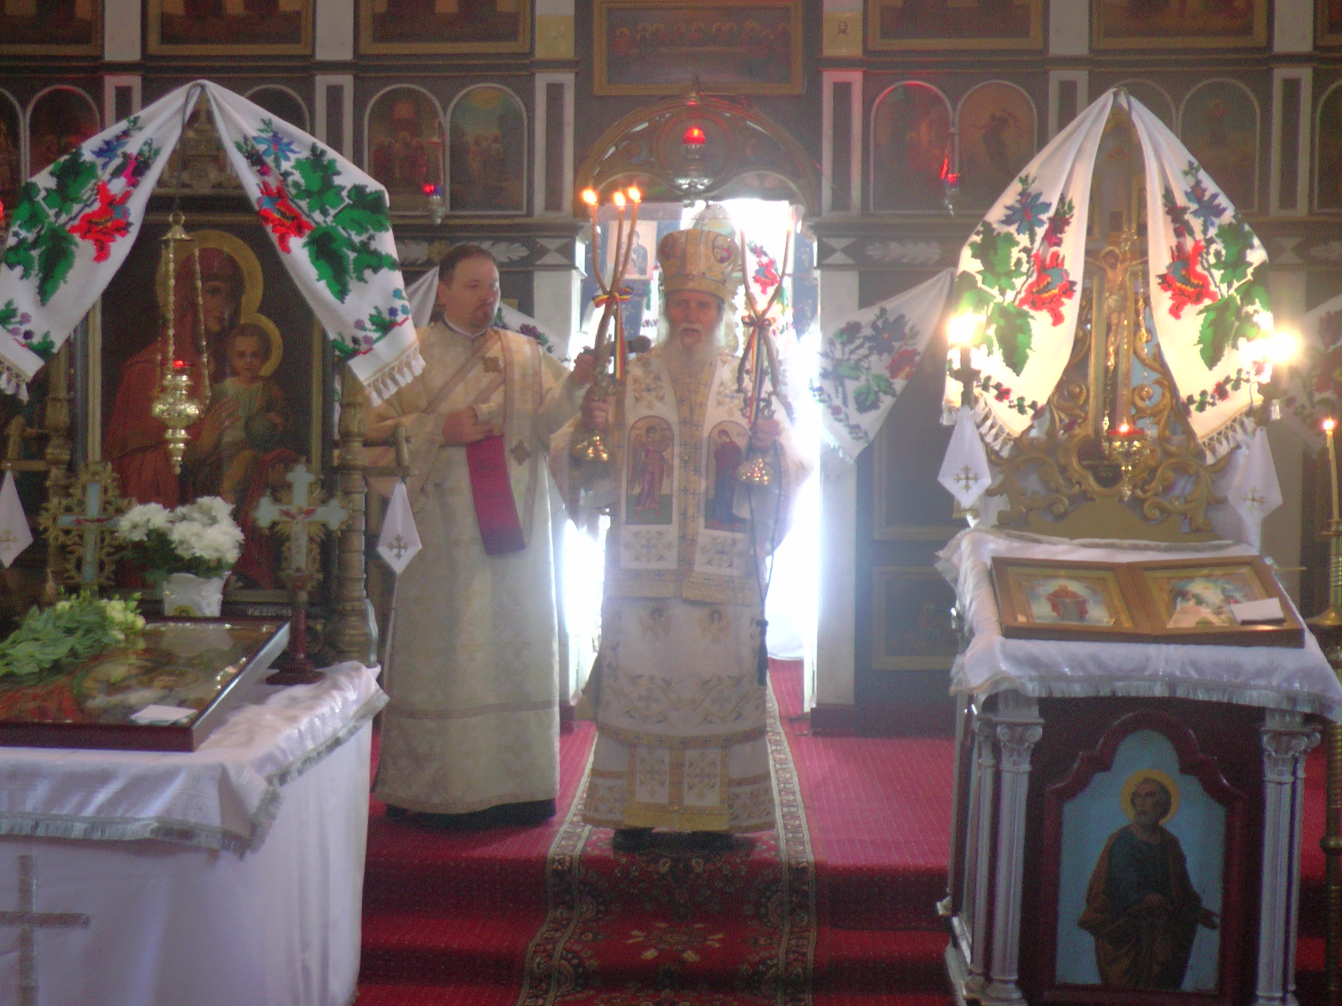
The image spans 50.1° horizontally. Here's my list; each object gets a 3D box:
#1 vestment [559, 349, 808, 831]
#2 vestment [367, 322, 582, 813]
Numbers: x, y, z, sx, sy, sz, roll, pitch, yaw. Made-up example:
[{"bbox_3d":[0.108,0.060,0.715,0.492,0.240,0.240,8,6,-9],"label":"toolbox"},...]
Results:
[{"bbox_3d":[0.040,0.238,4.300,0.730,1.419,0.470,1,3,3],"label":"vestment"},{"bbox_3d":[-0.610,0.186,4.457,0.660,1.484,0.460,0,3,-7],"label":"vestment"}]

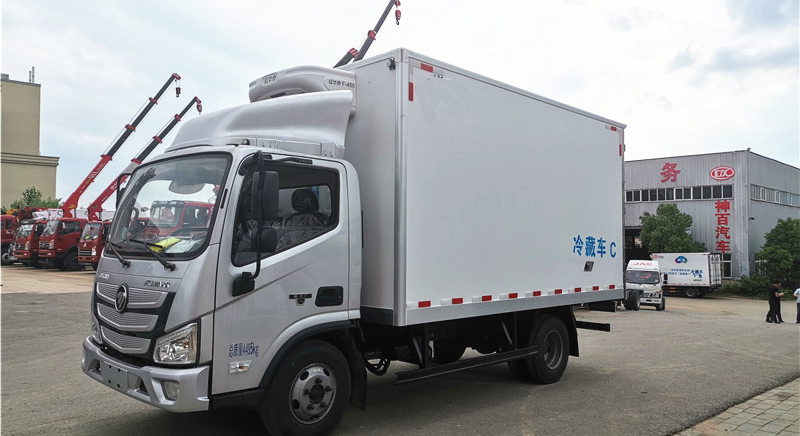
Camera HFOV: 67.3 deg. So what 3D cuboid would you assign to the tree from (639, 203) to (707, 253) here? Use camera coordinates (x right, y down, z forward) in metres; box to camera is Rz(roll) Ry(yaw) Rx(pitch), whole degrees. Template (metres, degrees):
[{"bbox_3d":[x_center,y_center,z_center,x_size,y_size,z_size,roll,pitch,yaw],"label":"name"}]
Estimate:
[{"bbox_3d":[21.767,2.350,48.000,5.400,6.900,5.400,1,-2,0],"label":"tree"}]

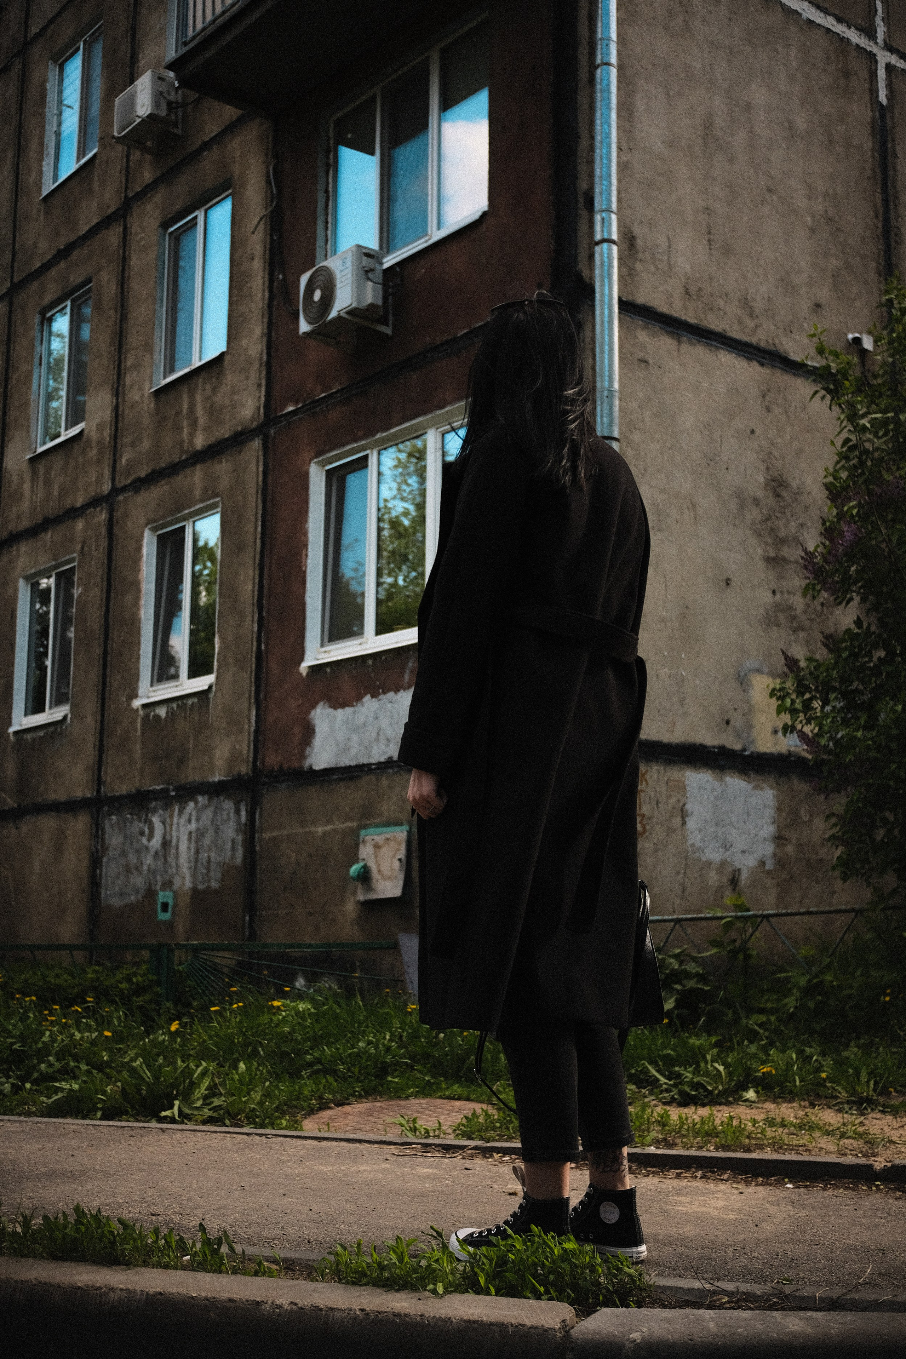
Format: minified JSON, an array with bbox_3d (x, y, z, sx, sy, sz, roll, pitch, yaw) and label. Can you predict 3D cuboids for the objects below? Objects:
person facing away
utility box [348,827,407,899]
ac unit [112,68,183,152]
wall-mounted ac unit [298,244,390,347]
[{"bbox_3d":[0.135,0.137,2.730,0.430,1.700,0.500,-7,-11,39],"label":"person facing away"},{"bbox_3d":[-0.480,1.221,10.238,0.150,0.470,0.530,8,-11,-38],"label":"utility box"},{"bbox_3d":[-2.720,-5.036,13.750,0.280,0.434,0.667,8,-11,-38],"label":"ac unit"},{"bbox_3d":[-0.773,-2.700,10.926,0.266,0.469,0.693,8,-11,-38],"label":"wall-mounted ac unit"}]

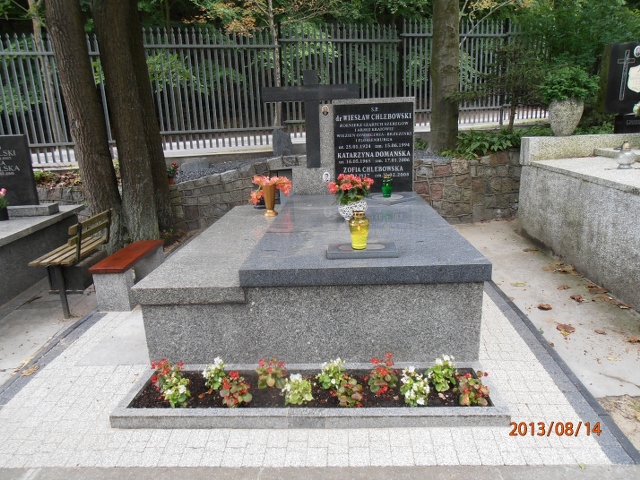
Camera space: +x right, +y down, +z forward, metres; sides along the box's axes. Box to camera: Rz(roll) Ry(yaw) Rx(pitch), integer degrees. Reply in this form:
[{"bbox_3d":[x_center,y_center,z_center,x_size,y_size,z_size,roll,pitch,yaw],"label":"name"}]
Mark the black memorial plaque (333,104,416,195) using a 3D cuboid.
[{"bbox_3d":[0.635,-1.071,5.221,0.900,1.020,0.035,-1,15,3],"label":"black memorial plaque"}]

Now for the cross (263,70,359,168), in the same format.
[{"bbox_3d":[-0.093,-1.398,5.205,1.100,1.105,0.120,-1,15,3],"label":"cross"}]

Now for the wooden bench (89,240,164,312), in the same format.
[{"bbox_3d":[-1.704,0.308,4.048,0.285,0.385,0.890,-1,15,3],"label":"wooden bench"}]

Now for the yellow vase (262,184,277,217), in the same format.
[{"bbox_3d":[-0.537,-0.428,4.778,0.145,0.335,0.145,-1,15,3],"label":"yellow vase"}]

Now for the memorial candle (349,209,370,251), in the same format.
[{"bbox_3d":[0.255,-0.070,2.868,0.130,0.252,0.130,-1,15,3],"label":"memorial candle"}]

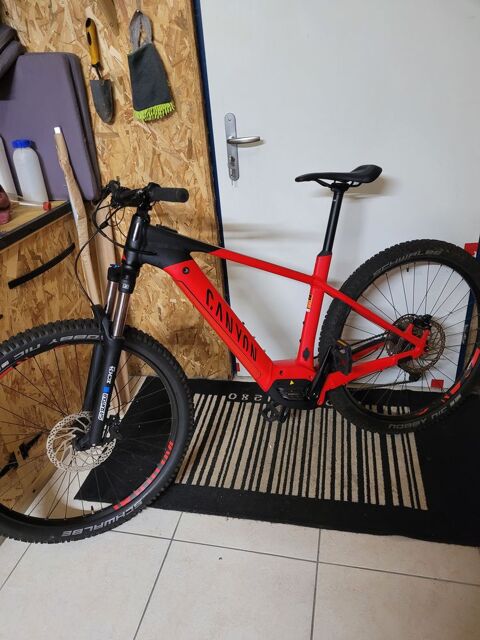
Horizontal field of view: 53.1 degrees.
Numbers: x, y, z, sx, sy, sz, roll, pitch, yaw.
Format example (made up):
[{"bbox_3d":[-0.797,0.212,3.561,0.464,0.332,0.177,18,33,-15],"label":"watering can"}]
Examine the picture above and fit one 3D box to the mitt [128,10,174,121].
[{"bbox_3d":[-0.318,-0.860,1.642,0.160,0.334,0.045,2,29,13],"label":"mitt"}]

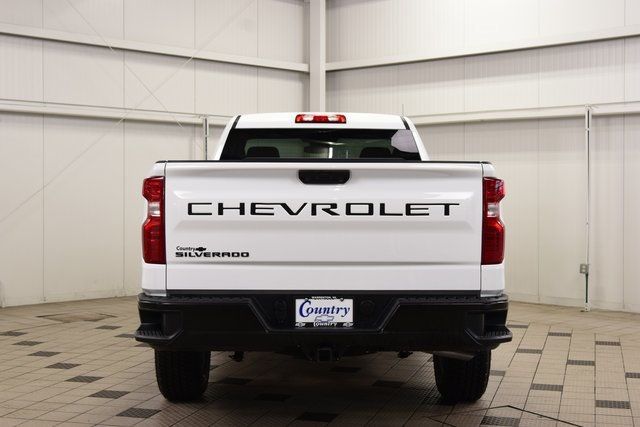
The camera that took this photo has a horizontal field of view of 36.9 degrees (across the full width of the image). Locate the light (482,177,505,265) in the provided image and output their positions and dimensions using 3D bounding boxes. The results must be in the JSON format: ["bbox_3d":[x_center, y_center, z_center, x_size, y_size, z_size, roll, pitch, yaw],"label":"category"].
[{"bbox_3d":[0.930,0.038,5.210,0.135,0.475,0.200,0,1,0],"label":"light"}]

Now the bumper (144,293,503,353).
[{"bbox_3d":[0.015,0.575,5.080,1.980,0.315,0.360,0,1,0],"label":"bumper"}]

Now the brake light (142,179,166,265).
[{"bbox_3d":[-0.892,0.038,5.210,0.135,0.475,0.200,0,1,0],"label":"brake light"}]

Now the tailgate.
[{"bbox_3d":[0.019,0.077,5.160,1.685,0.690,0.110,0,1,0],"label":"tailgate"}]

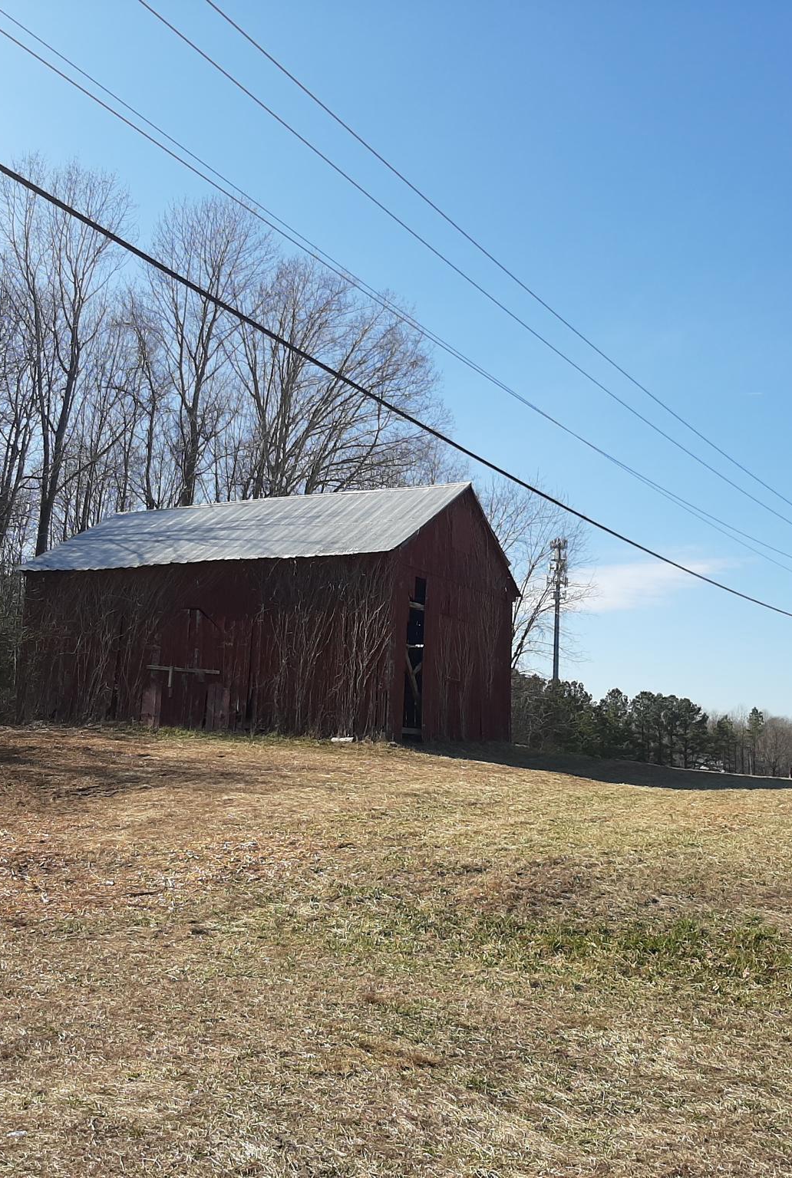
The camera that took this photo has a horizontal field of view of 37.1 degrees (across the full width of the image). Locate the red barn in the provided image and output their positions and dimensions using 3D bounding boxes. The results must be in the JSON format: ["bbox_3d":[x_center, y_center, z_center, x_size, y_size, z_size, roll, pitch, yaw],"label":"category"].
[{"bbox_3d":[-3.900,0.860,37.100,13.350,7.500,8.650,-2,-9,29],"label":"red barn"}]

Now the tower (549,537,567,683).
[{"bbox_3d":[33.680,12.214,246.816,4.000,47.000,4.000,2,-8,0],"label":"tower"}]

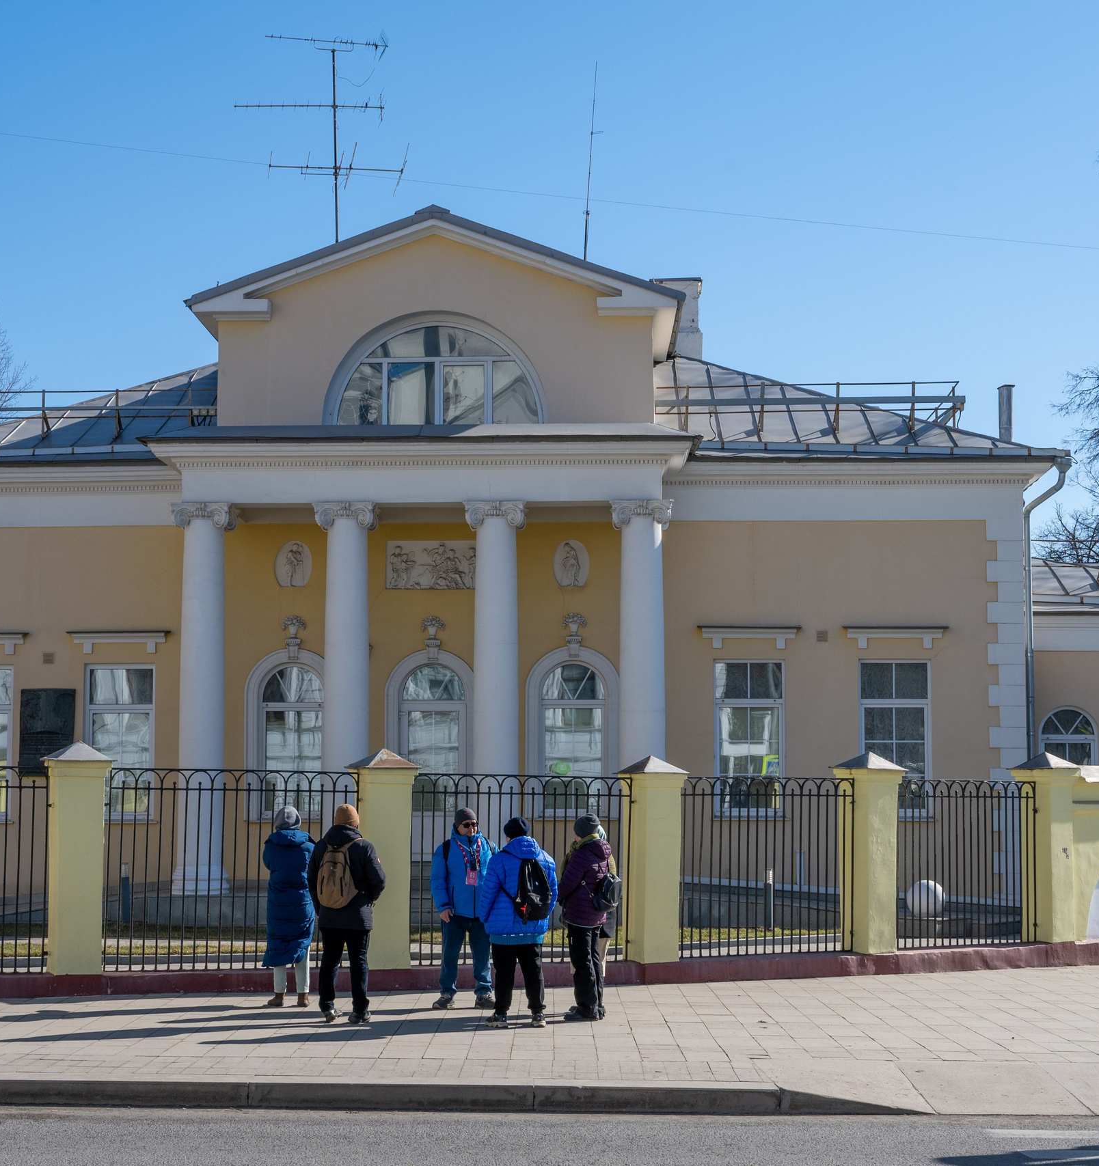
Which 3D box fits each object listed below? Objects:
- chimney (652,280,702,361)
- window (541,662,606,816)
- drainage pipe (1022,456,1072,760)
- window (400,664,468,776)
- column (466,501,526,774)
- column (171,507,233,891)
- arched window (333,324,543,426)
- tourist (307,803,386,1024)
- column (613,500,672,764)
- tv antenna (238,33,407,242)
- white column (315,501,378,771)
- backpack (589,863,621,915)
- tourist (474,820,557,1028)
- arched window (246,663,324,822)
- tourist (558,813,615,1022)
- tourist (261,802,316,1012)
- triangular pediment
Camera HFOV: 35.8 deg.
[{"bbox_3d":[2.251,-4.511,29.800,0.860,1.600,0.850,0,-4,2],"label":"chimney"},{"bbox_3d":[0.355,2.382,25.950,0.980,2.366,0.200,0,-5,2],"label":"window"},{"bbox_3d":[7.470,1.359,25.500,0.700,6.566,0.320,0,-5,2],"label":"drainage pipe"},{"bbox_3d":[-1.776,2.438,26.000,1.020,2.432,0.200,0,-5,2],"label":"window"},{"bbox_3d":[-0.721,1.545,22.900,0.820,5.300,0.820,0,-4,2],"label":"column"},{"bbox_3d":[-4.586,1.513,22.554,0.860,5.223,0.840,0,-5,2],"label":"column"},{"bbox_3d":[-1.615,-3.021,24.656,3.006,1.487,0.250,0,-5,2],"label":"arched window"},{"bbox_3d":[-1.661,2.692,13.918,0.580,1.749,0.480,-2,-5,24],"label":"tourist"},{"bbox_3d":[1.354,1.639,24.600,0.850,5.608,0.850,0,-5,2],"label":"column"},{"bbox_3d":[-3.597,-6.956,27.712,2.754,4.134,2.100,1,-5,-10],"label":"tv antenna"},{"bbox_3d":[-2.938,1.665,24.700,0.860,5.630,0.860,0,-5,2],"label":"white column"},{"bbox_3d":[0.452,2.503,13.900,0.170,0.403,0.270,-2,-5,25],"label":"backpack"},{"bbox_3d":[-0.255,2.689,13.500,0.620,1.670,0.480,2,-5,-26],"label":"tourist"},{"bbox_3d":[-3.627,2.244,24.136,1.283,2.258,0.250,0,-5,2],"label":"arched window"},{"bbox_3d":[0.309,2.745,14.000,0.340,1.688,0.500,-2,-5,25],"label":"tourist"},{"bbox_3d":[-2.247,2.773,14.600,0.500,1.730,0.420,1,-4,-12],"label":"tourist"},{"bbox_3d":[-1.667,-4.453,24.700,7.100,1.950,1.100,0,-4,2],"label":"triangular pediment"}]

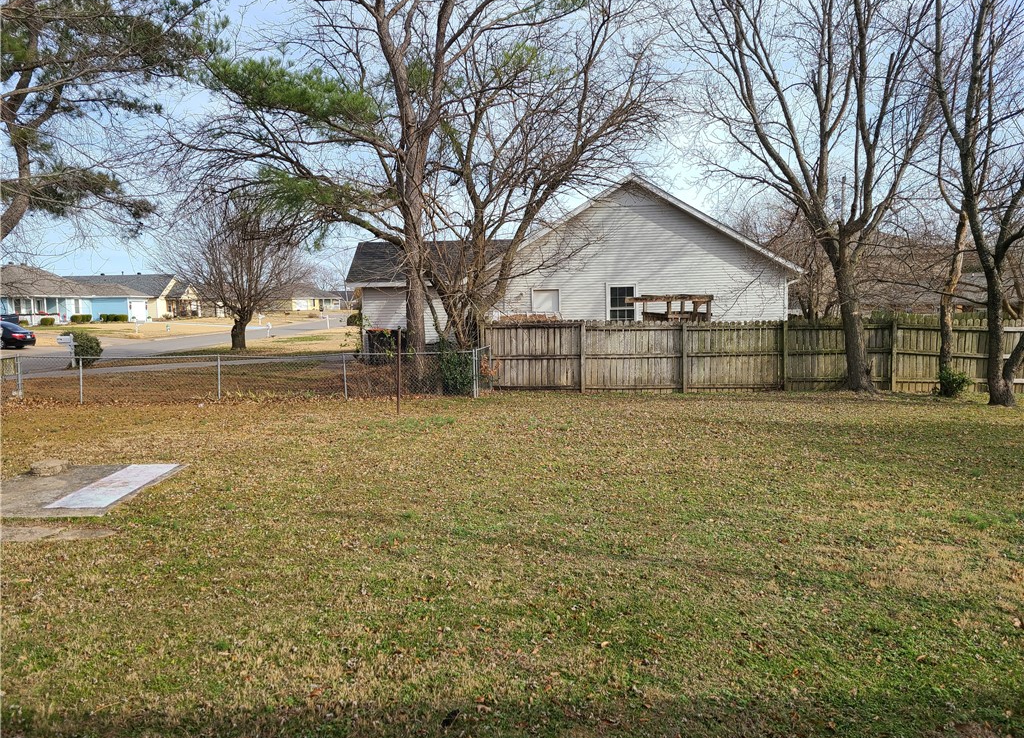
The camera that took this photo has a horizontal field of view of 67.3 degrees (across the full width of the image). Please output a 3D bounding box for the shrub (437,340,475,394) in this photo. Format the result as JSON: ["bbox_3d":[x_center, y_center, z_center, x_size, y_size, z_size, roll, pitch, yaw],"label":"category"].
[{"bbox_3d":[-1.322,-0.059,18.390,0.860,1.280,0.850,-1,5,0],"label":"shrub"}]

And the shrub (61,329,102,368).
[{"bbox_3d":[-16.611,-0.825,29.741,1.600,1.390,1.600,-1,5,0],"label":"shrub"}]

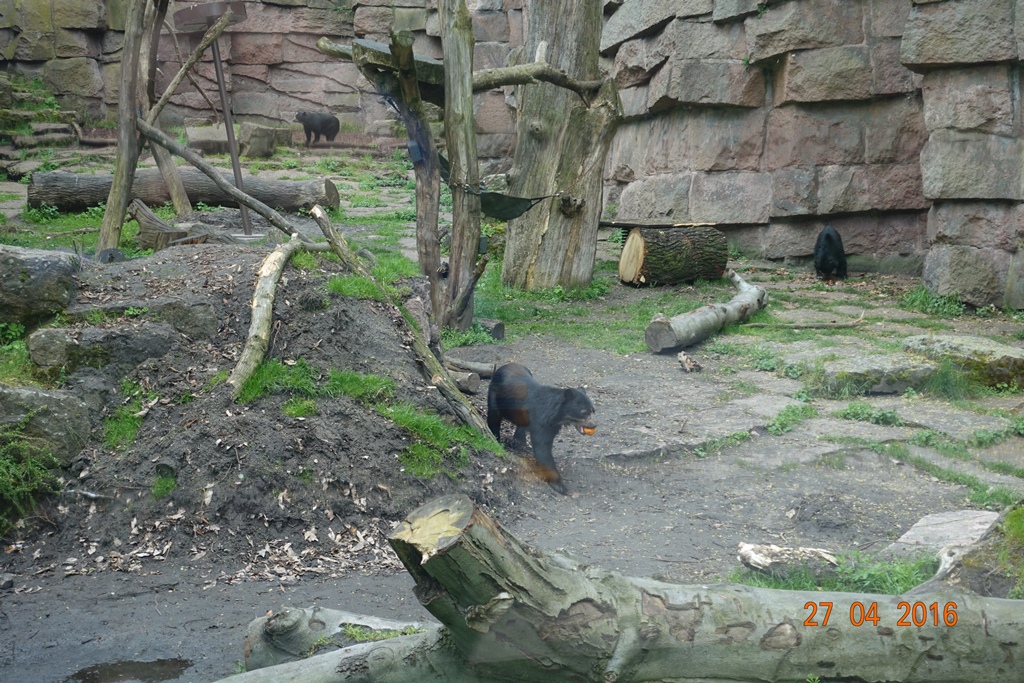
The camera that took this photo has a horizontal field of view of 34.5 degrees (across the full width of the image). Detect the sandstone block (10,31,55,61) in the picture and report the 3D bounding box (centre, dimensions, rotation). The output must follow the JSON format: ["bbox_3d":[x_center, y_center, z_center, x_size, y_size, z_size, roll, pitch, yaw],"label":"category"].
[{"bbox_3d":[-10.544,-6.509,36.300,0.920,0.631,0.600,-2,9,-12],"label":"sandstone block"}]

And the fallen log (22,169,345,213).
[{"bbox_3d":[-4.868,-2.217,24.300,4.600,0.590,0.570,2,12,11],"label":"fallen log"}]

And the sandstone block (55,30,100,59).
[{"bbox_3d":[-9.553,-6.530,36.300,0.970,0.674,0.600,-2,9,-12],"label":"sandstone block"}]

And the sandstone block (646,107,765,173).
[{"bbox_3d":[2.799,-2.936,23.900,1.650,0.912,0.600,4,10,24],"label":"sandstone block"}]

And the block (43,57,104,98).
[{"bbox_3d":[-9.638,-5.805,36.300,1.300,0.902,0.600,-2,9,-12],"label":"block"}]

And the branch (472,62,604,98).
[{"bbox_3d":[0.310,-3.200,20.235,0.320,0.420,2.874,9,15,36],"label":"branch"}]

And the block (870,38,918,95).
[{"bbox_3d":[5.218,-3.745,22.500,0.620,0.742,0.550,3,9,18],"label":"block"}]

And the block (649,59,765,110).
[{"bbox_3d":[2.893,-3.697,23.799,1.704,0.732,0.650,3,7,22],"label":"block"}]

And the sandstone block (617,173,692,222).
[{"bbox_3d":[2.177,-2.119,24.176,1.149,0.722,0.600,3,7,22],"label":"sandstone block"}]

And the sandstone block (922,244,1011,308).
[{"bbox_3d":[5.784,-0.852,20.930,1.029,0.801,0.700,2,7,18],"label":"sandstone block"}]

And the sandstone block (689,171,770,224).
[{"bbox_3d":[3.212,-2.076,23.676,1.163,0.763,0.600,3,7,22],"label":"sandstone block"}]

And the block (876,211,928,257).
[{"bbox_3d":[5.476,-1.520,22.980,0.701,0.632,0.600,3,7,20],"label":"block"}]

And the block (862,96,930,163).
[{"bbox_3d":[5.379,-2.998,23.114,0.884,0.967,0.650,3,13,11],"label":"block"}]

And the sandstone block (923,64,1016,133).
[{"bbox_3d":[5.772,-3.068,20.900,1.130,0.858,0.650,3,9,18],"label":"sandstone block"}]

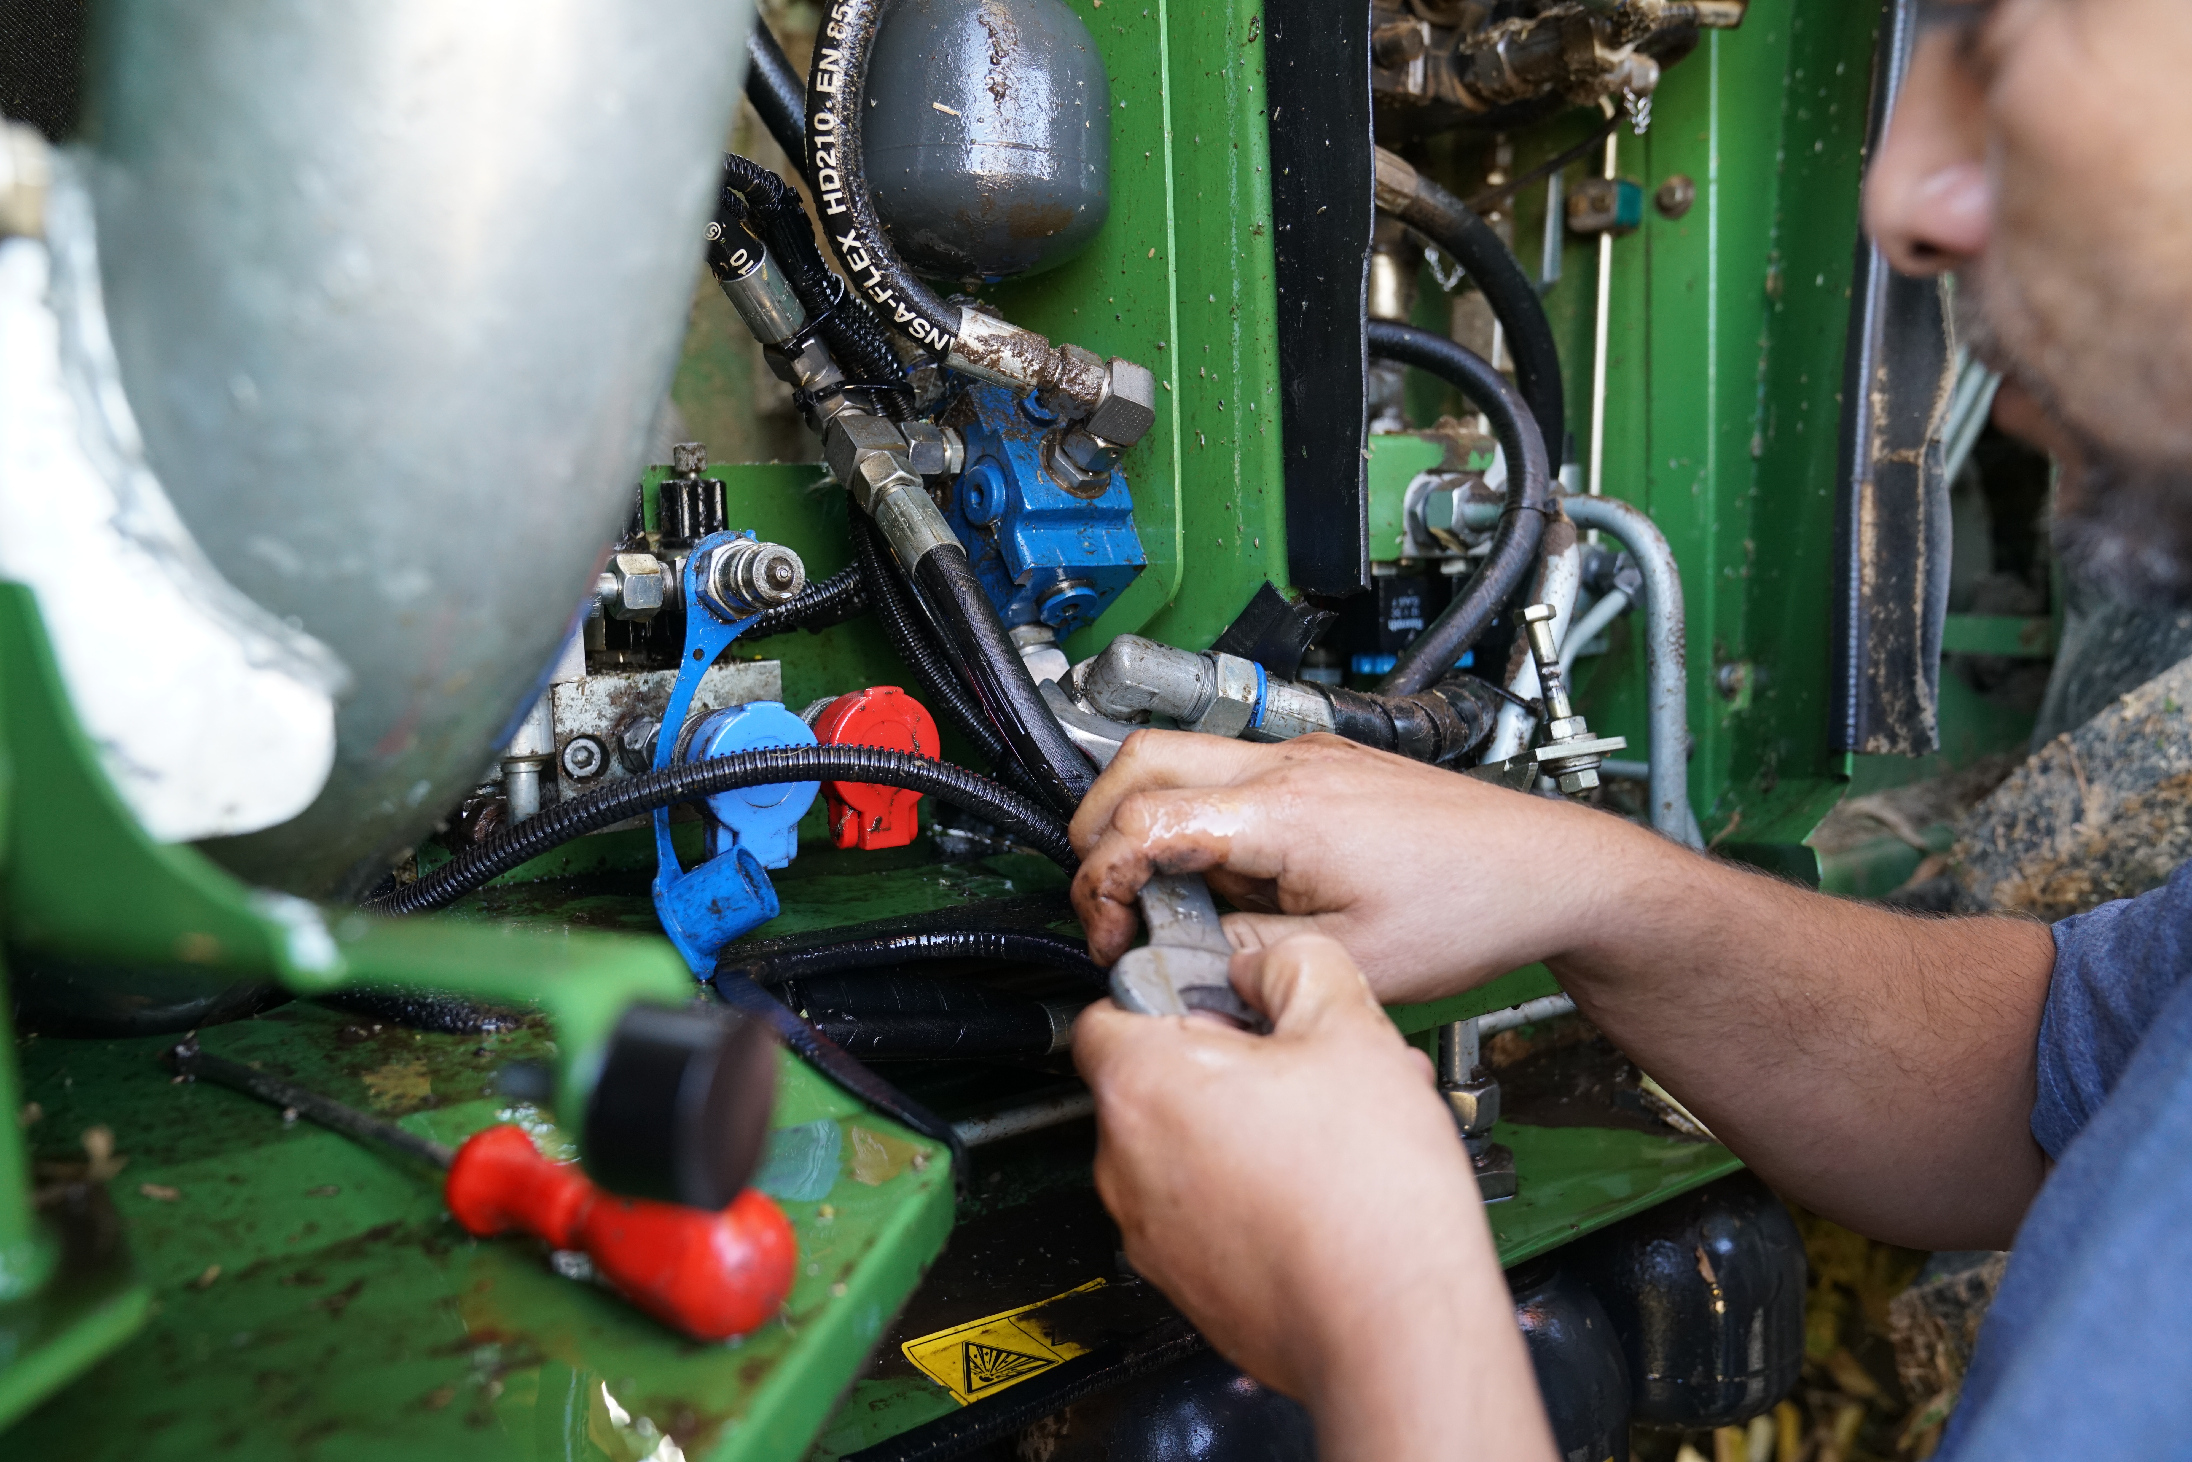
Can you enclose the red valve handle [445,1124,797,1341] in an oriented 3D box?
[{"bbox_3d":[-0.113,0.119,0.405,0.108,0.034,0.035,3,9,34],"label":"red valve handle"}]

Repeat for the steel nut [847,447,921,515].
[{"bbox_3d":[-0.081,-0.096,0.652,0.024,0.020,0.025,-7,-32,-49],"label":"steel nut"}]

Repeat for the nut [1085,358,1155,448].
[{"bbox_3d":[0.010,-0.129,0.670,0.023,0.032,0.024,-13,11,-43],"label":"nut"}]

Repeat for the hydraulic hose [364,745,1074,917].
[{"bbox_3d":[-0.131,0.035,0.605,0.285,0.062,0.035,1,8,20],"label":"hydraulic hose"}]

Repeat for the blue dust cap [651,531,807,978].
[{"bbox_3d":[-0.136,0.009,0.632,0.044,0.155,0.042,-9,10,-44],"label":"blue dust cap"}]

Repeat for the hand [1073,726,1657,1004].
[{"bbox_3d":[0.081,0.042,0.525,0.168,0.078,0.075,0,8,15],"label":"hand"}]

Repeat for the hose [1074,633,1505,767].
[{"bbox_3d":[0.075,-0.012,0.665,0.160,0.038,0.038,9,7,-5],"label":"hose"}]

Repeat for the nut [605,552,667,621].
[{"bbox_3d":[-0.183,-0.058,0.680,0.025,0.025,0.019,-9,9,-44],"label":"nut"}]

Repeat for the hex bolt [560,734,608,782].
[{"bbox_3d":[-0.207,0.011,0.690,0.017,0.017,0.014,-9,10,-44],"label":"hex bolt"}]

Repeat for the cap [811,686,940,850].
[{"bbox_3d":[-0.082,0.014,0.634,0.043,0.058,0.024,-9,10,-44],"label":"cap"}]

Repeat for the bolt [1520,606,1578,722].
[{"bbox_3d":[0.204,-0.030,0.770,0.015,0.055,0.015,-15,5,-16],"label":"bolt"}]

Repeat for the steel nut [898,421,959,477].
[{"bbox_3d":[-0.067,-0.112,0.680,0.021,0.021,0.018,-9,9,-44],"label":"steel nut"}]

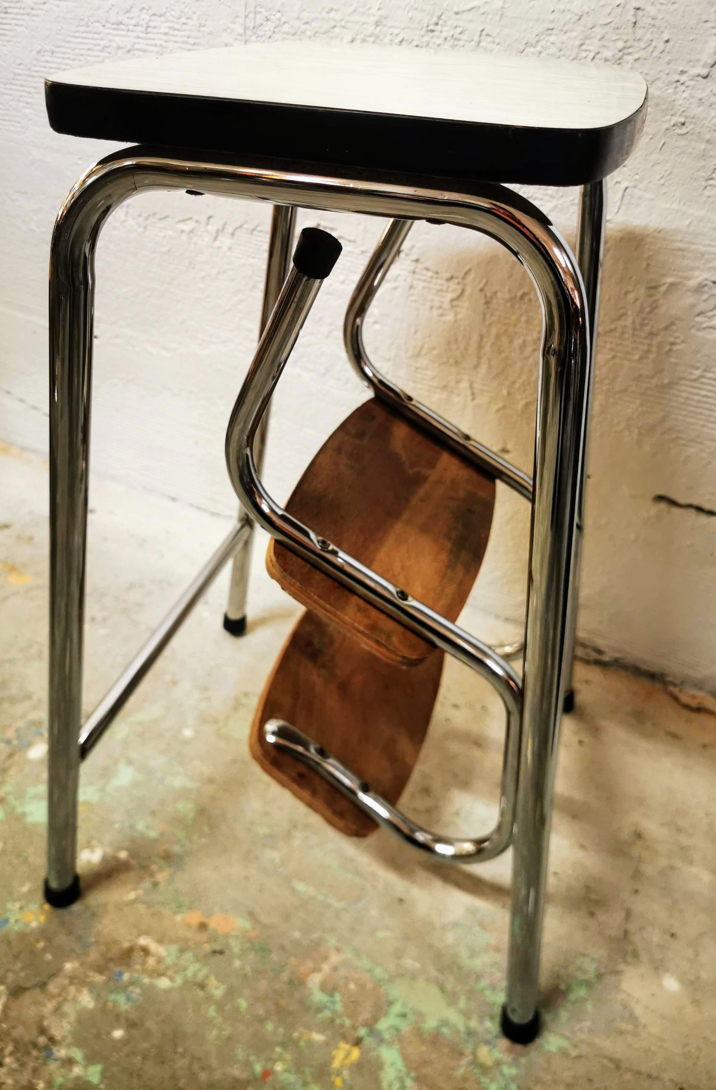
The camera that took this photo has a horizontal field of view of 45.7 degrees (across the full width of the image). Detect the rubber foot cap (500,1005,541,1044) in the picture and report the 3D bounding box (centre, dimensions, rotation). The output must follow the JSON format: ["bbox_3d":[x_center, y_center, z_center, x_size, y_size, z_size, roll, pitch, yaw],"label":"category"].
[{"bbox_3d":[0.129,0.375,0.674,0.029,0.026,0.029,-2,27,1],"label":"rubber foot cap"}]

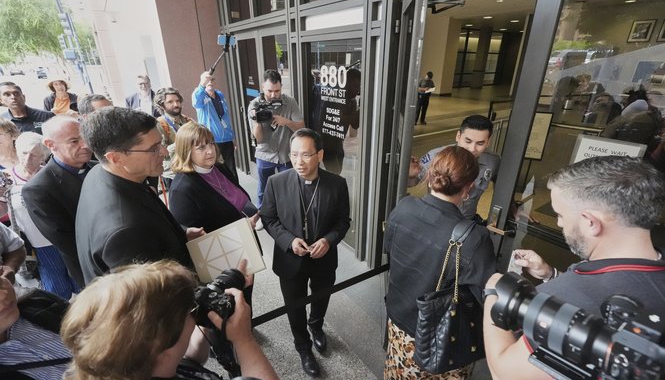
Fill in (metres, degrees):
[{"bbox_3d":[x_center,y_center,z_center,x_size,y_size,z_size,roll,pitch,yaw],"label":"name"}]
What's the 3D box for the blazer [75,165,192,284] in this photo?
[{"bbox_3d":[-0.722,0.314,1.190,0.420,0.750,0.520,-18,28,-36],"label":"blazer"}]

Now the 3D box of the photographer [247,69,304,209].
[{"bbox_3d":[-0.612,-0.364,3.398,0.580,1.820,0.450,0,22,0],"label":"photographer"}]

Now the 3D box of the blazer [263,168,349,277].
[{"bbox_3d":[-0.142,0.201,1.662,0.530,0.680,0.360,-1,22,-4],"label":"blazer"}]

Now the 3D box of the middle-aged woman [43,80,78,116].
[{"bbox_3d":[-4.402,-0.939,4.967,0.500,1.670,0.350,-19,29,-39],"label":"middle-aged woman"}]

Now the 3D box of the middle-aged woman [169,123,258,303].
[{"bbox_3d":[-0.667,0.391,1.827,0.420,1.620,0.500,7,23,17],"label":"middle-aged woman"}]

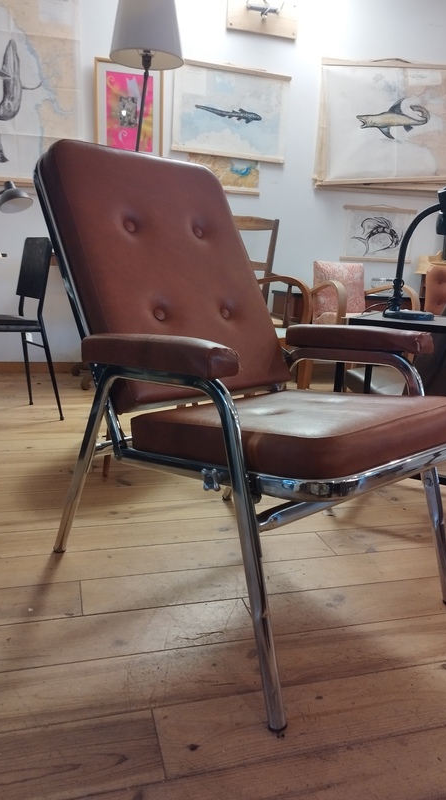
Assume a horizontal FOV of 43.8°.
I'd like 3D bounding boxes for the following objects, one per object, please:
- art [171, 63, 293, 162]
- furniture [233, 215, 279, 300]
[{"bbox_3d":[0.063,-1.838,3.541,0.780,0.530,0.025,-1,14,-16],"label":"art"},{"bbox_3d":[0.115,-0.561,3.317,0.540,1.040,0.520,-1,15,-18],"label":"furniture"}]

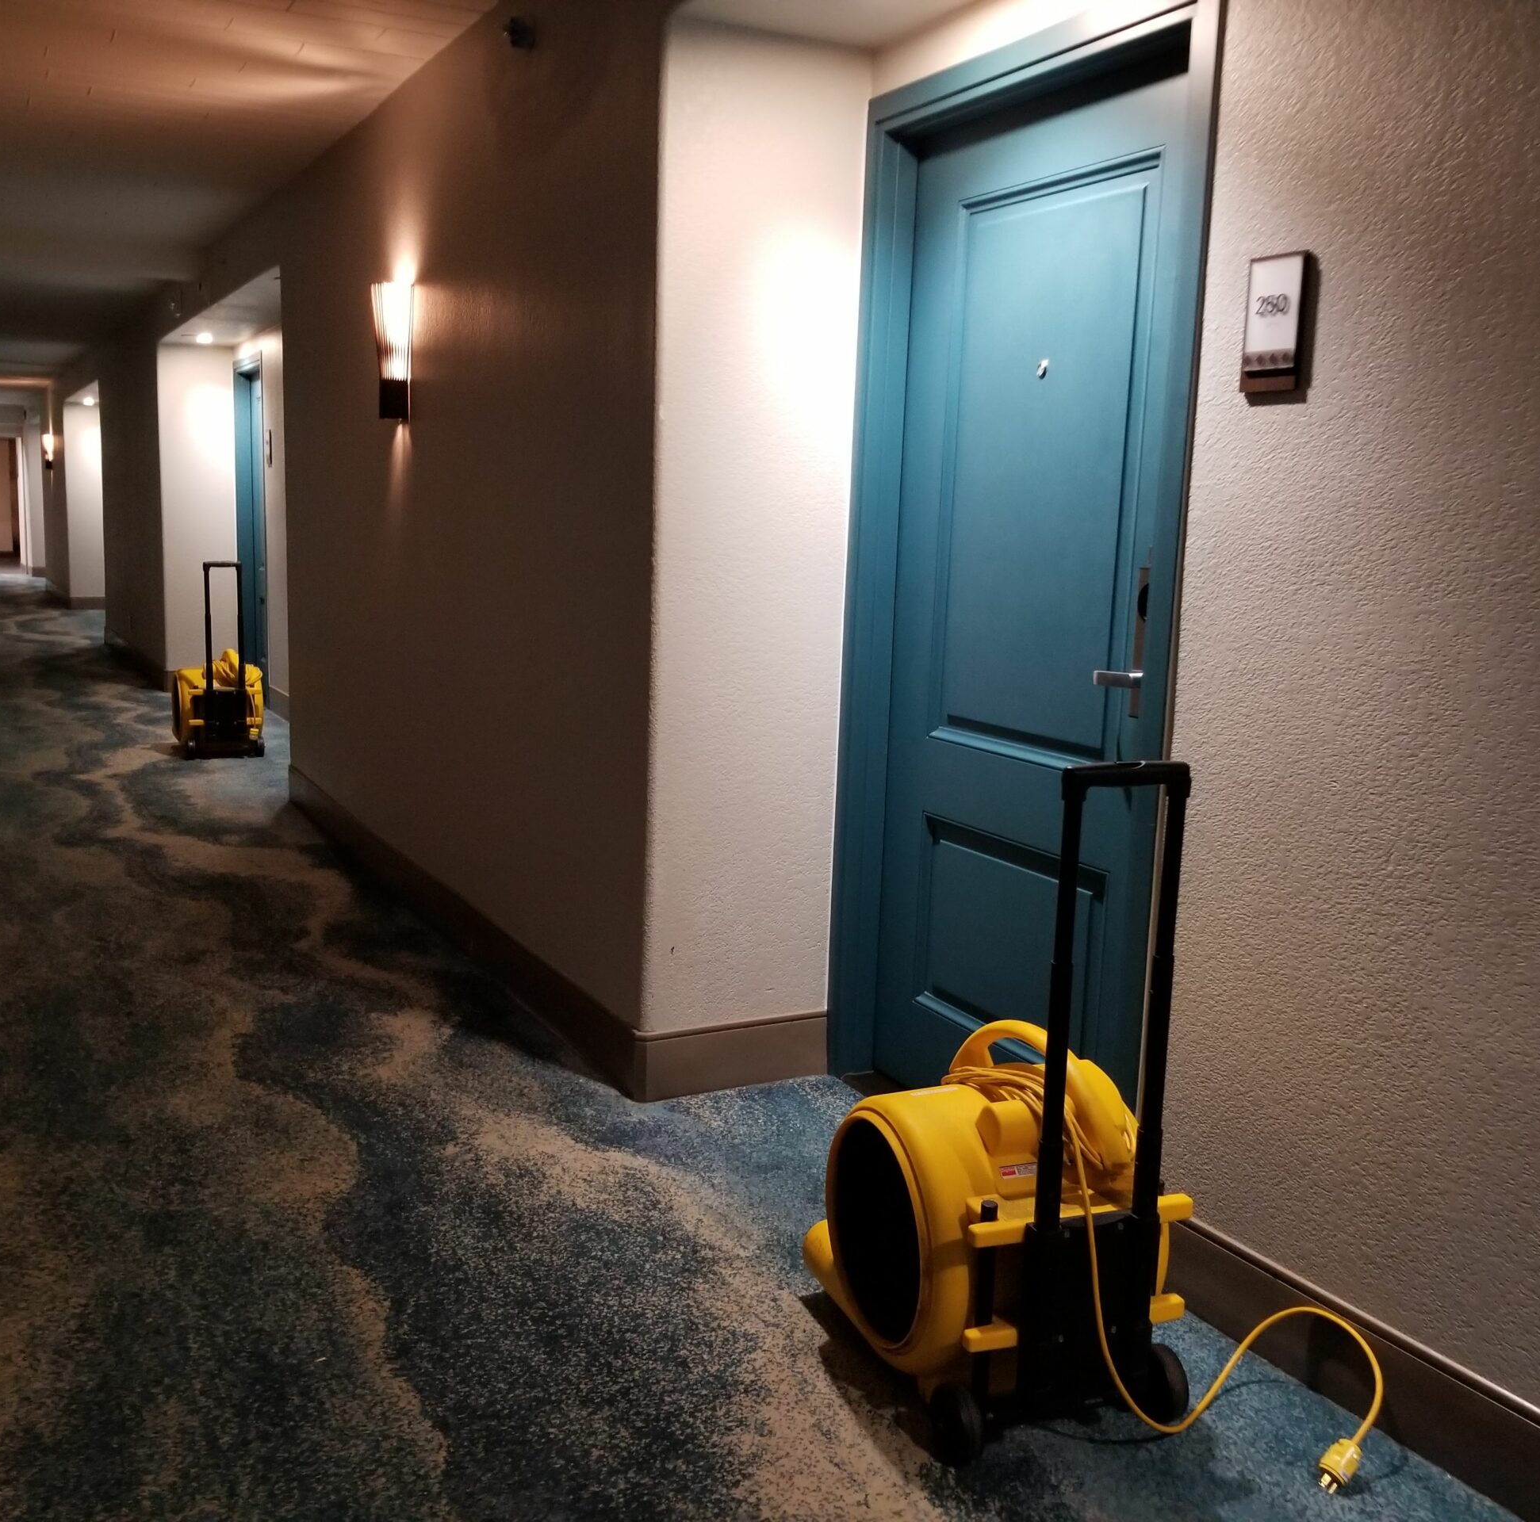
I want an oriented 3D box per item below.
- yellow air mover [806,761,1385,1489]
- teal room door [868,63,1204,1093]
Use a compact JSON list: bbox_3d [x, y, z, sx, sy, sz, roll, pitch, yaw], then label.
[{"bbox_3d":[0.382,0.454,2.264,0.490,0.960,0.540,-1,10,-19],"label":"yellow air mover"},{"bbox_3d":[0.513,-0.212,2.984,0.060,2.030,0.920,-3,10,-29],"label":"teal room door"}]

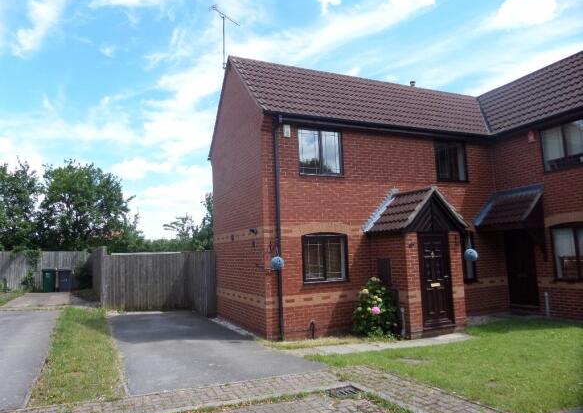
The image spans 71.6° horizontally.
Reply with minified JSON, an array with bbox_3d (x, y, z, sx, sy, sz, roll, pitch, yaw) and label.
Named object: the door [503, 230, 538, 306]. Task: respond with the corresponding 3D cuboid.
[{"bbox_3d":[6.171,1.686,10.826,0.080,2.020,0.860,0,-6,-23],"label":"door"}]

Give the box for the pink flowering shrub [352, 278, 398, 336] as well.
[{"bbox_3d":[1.753,2.225,8.966,0.920,1.200,0.820,0,-6,-23],"label":"pink flowering shrub"}]

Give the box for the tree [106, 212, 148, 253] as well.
[{"bbox_3d":[-9.865,2.511,24.287,2.600,4.320,2.500,0,-6,-23],"label":"tree"}]

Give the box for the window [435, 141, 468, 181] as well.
[{"bbox_3d":[4.359,-1.210,11.074,1.130,1.100,0.100,0,-6,-23],"label":"window"}]

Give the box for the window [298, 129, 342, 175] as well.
[{"bbox_3d":[0.693,-1.242,9.513,1.160,1.090,0.100,0,-6,-23],"label":"window"}]

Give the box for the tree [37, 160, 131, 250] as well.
[{"bbox_3d":[-12.474,0.965,24.127,5.700,7.550,5.300,0,-6,-23],"label":"tree"}]

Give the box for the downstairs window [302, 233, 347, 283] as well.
[{"bbox_3d":[0.772,1.156,9.282,1.160,1.130,0.100,0,-6,-23],"label":"downstairs window"}]

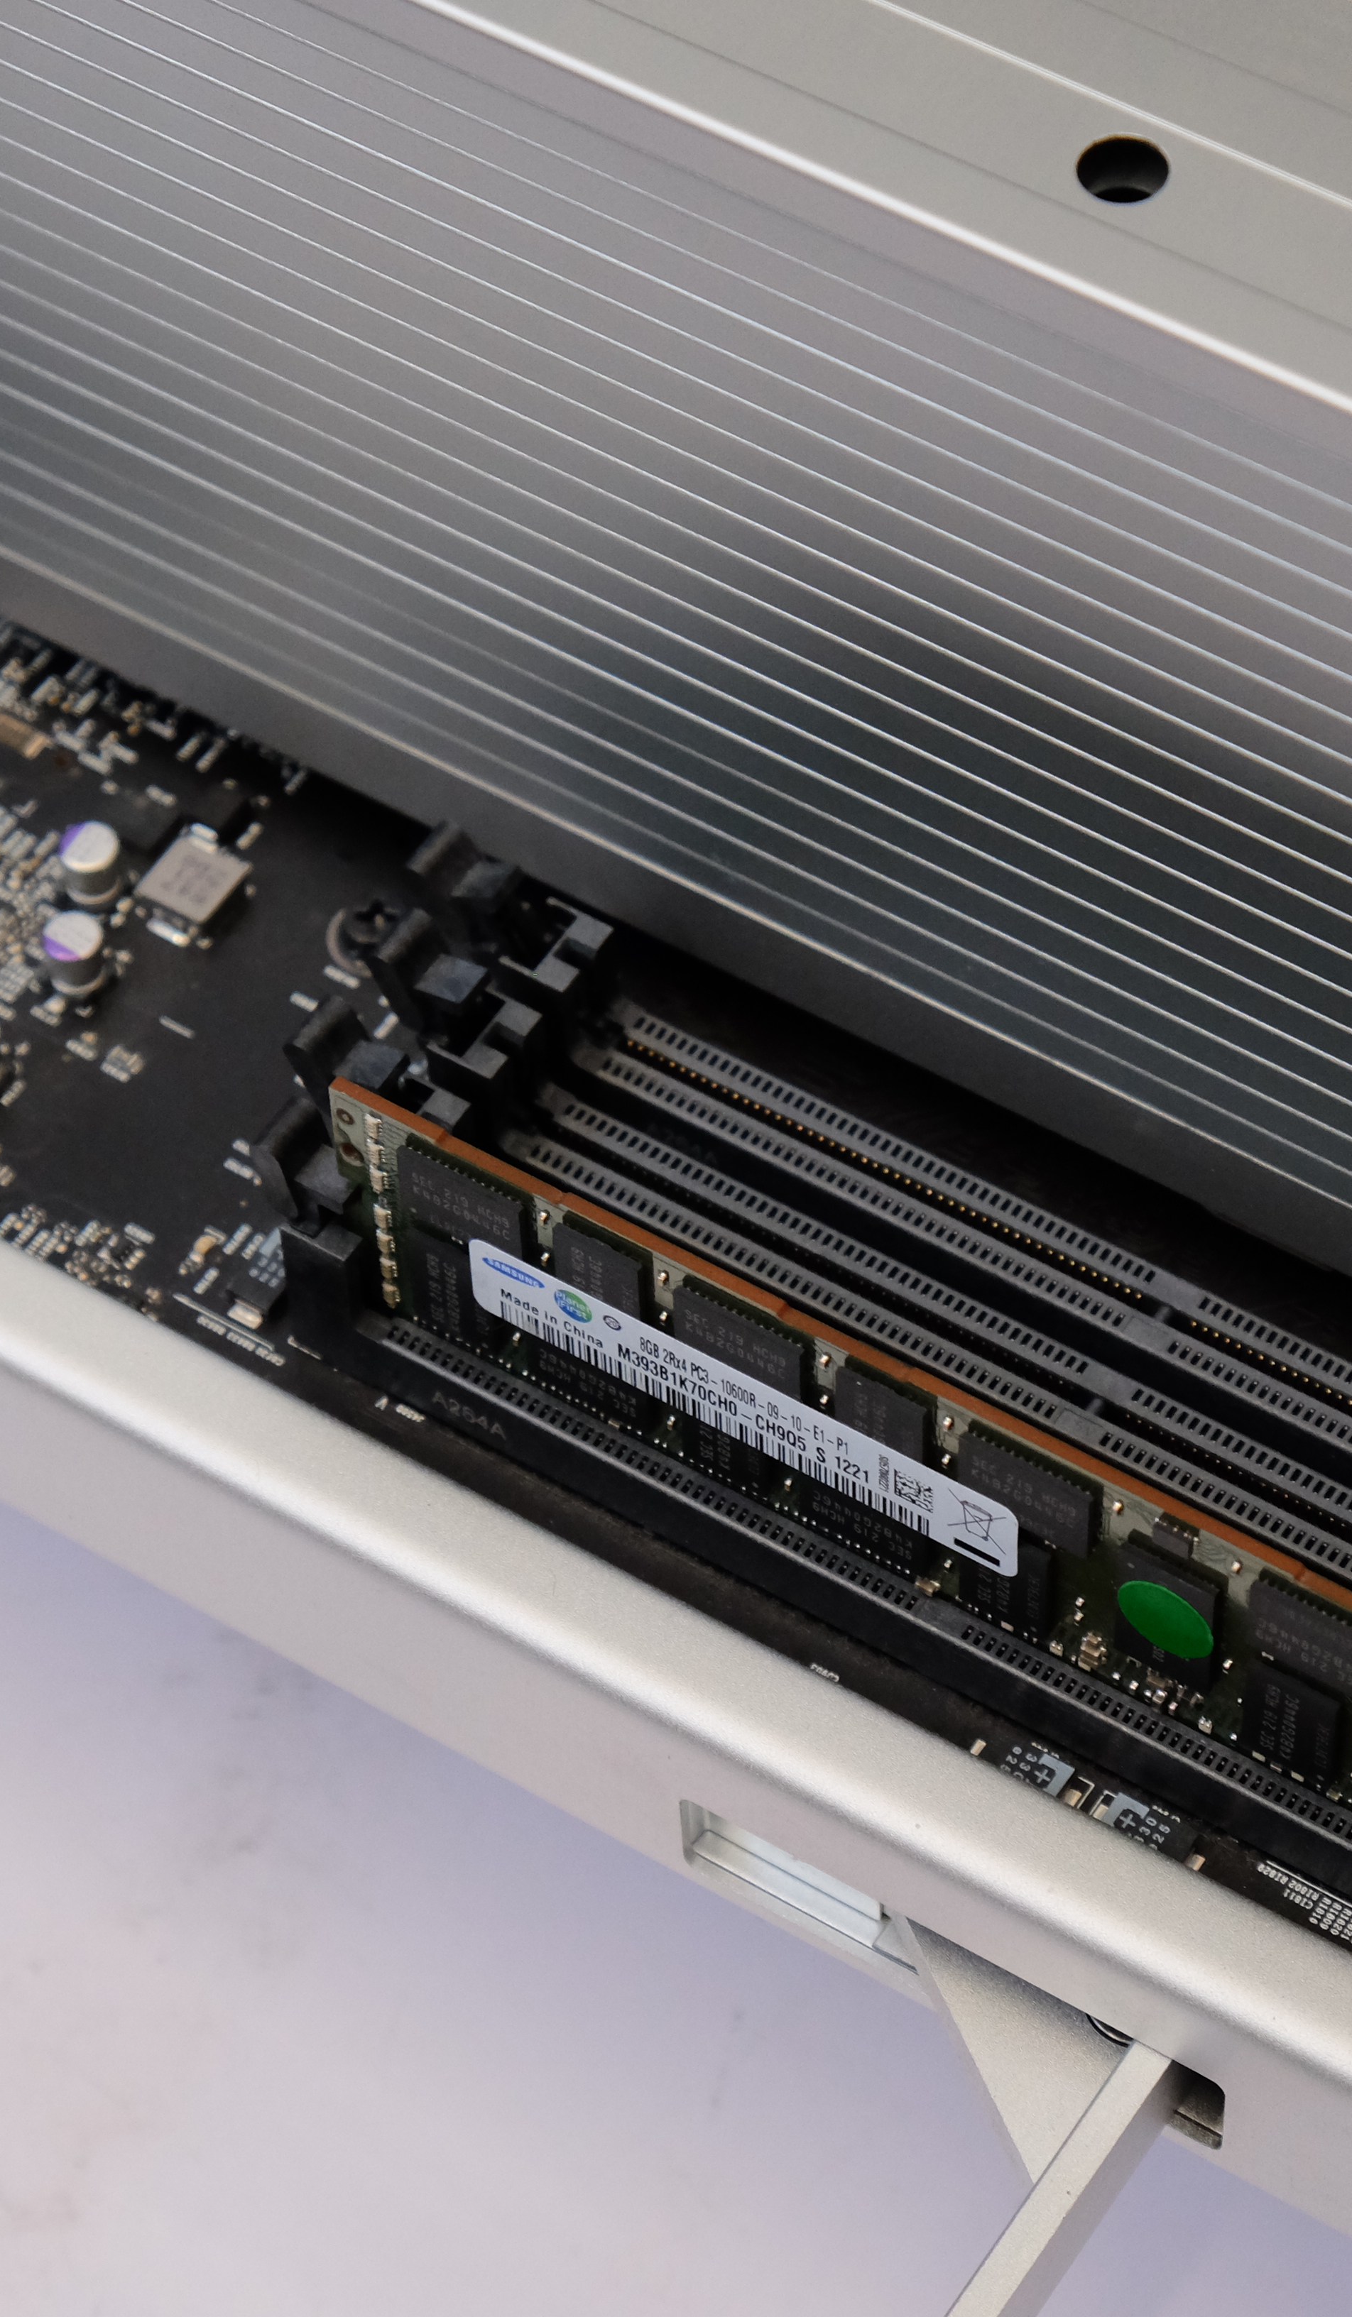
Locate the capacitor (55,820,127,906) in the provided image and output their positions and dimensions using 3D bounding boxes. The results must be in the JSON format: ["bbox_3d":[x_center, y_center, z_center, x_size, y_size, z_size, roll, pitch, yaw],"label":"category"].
[{"bbox_3d":[-0.048,-0.024,0.535,0.005,0.005,0.005,-1,53,1],"label":"capacitor"}]

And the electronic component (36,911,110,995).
[{"bbox_3d":[-0.049,-0.016,0.529,0.005,0.005,0.005,-1,53,1],"label":"electronic component"}]

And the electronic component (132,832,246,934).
[{"bbox_3d":[-0.040,-0.022,0.535,0.007,0.003,0.007,27,58,20],"label":"electronic component"}]

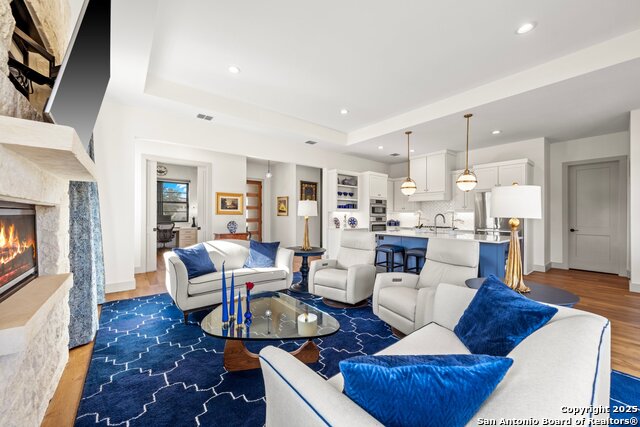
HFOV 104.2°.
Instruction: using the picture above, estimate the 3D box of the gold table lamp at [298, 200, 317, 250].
[{"bbox_3d":[-0.230,0.190,4.350,0.345,0.865,0.345,0,0,0],"label":"gold table lamp"}]

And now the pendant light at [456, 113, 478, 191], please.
[{"bbox_3d":[2.610,-1.053,4.400,0.330,1.355,0.330,0,0,-39],"label":"pendant light"}]

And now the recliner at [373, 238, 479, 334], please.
[{"bbox_3d":[1.286,0.825,2.954,0.960,0.990,0.790,0,0,-32],"label":"recliner"}]

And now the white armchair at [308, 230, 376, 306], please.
[{"bbox_3d":[0.413,0.804,3.859,0.790,1.020,0.850,0,0,41],"label":"white armchair"}]

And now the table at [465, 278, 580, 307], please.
[{"bbox_3d":[1.632,0.975,2.076,0.720,0.680,0.720,0,0,-38],"label":"table"}]

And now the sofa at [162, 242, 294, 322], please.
[{"bbox_3d":[-1.287,0.870,3.697,1.660,0.880,0.920,0,0,-38],"label":"sofa"}]

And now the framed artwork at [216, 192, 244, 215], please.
[{"bbox_3d":[-2.392,-0.258,6.689,0.735,0.600,0.040,0,0,-39],"label":"framed artwork"}]

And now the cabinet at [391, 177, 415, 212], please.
[{"bbox_3d":[2.837,-0.605,8.159,0.370,1.110,0.770,0,0,-39],"label":"cabinet"}]

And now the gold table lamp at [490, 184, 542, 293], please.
[{"bbox_3d":[1.634,0.192,2.085,0.340,0.886,0.340,0,0,-38],"label":"gold table lamp"}]

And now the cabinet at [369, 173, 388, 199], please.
[{"bbox_3d":[1.589,-0.815,7.744,0.860,0.770,0.650,0,0,-39],"label":"cabinet"}]

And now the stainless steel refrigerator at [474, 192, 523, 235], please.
[{"bbox_3d":[4.302,0.424,5.891,0.700,1.800,0.920,0,0,-38],"label":"stainless steel refrigerator"}]

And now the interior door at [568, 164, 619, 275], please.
[{"bbox_3d":[6.335,0.109,5.784,0.050,2.440,0.770,0,0,-38],"label":"interior door"}]

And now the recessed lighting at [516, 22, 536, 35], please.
[{"bbox_3d":[2.255,-2.015,2.715,0.180,0.030,0.180,0,0,-39],"label":"recessed lighting"}]

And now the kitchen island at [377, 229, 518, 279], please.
[{"bbox_3d":[2.323,0.862,4.851,1.080,0.915,2.360,0,0,-38],"label":"kitchen island"}]

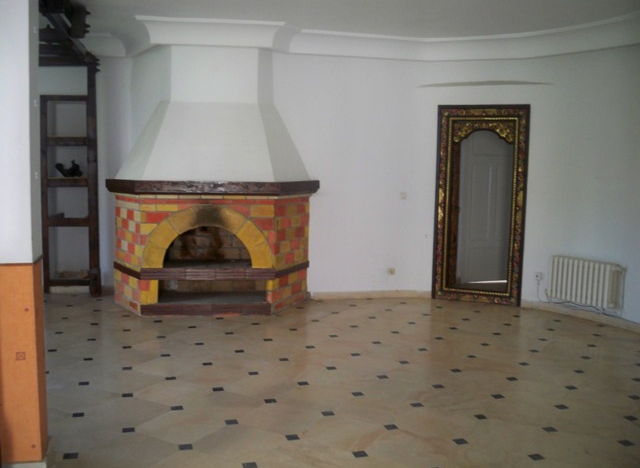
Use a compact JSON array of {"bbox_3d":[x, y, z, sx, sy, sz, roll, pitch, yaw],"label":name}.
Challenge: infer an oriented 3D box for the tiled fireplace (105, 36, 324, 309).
[{"bbox_3d":[-1.071,-0.606,6.526,2.245,2.760,0.829,0,6,-8],"label":"tiled fireplace"}]

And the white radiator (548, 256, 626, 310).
[{"bbox_3d":[2.524,0.446,6.167,0.165,0.430,0.690,-3,7,-32],"label":"white radiator"}]

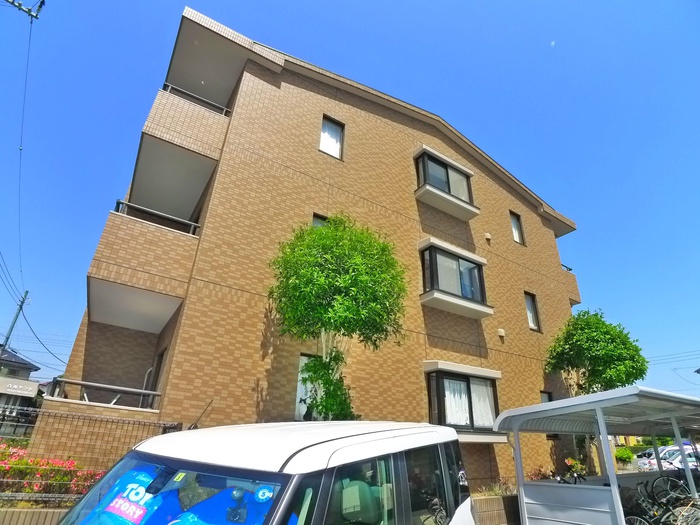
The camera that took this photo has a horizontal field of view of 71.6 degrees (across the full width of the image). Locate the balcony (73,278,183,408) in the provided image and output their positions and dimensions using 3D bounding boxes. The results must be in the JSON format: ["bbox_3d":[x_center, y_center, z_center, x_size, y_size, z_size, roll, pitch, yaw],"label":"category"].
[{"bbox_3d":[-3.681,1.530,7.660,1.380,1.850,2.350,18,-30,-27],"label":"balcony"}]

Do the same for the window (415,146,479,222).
[{"bbox_3d":[2.537,-2.029,12.703,1.880,1.500,0.480,18,-30,-27],"label":"window"}]

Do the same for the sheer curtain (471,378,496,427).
[{"bbox_3d":[2.765,2.923,10.066,0.700,1.000,0.100,18,-30,-27],"label":"sheer curtain"}]

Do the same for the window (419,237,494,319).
[{"bbox_3d":[2.471,0.420,11.267,1.880,1.520,0.480,18,-30,-27],"label":"window"}]

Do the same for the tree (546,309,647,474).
[{"bbox_3d":[5.241,2.694,10.442,2.350,3.900,2.200,18,-30,-27],"label":"tree"}]

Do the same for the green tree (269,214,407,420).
[{"bbox_3d":[-0.226,1.050,7.573,2.300,4.100,2.200,18,-30,-27],"label":"green tree"}]

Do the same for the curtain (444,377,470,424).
[{"bbox_3d":[2.141,2.775,9.639,0.700,1.000,0.100,18,-30,-27],"label":"curtain"}]

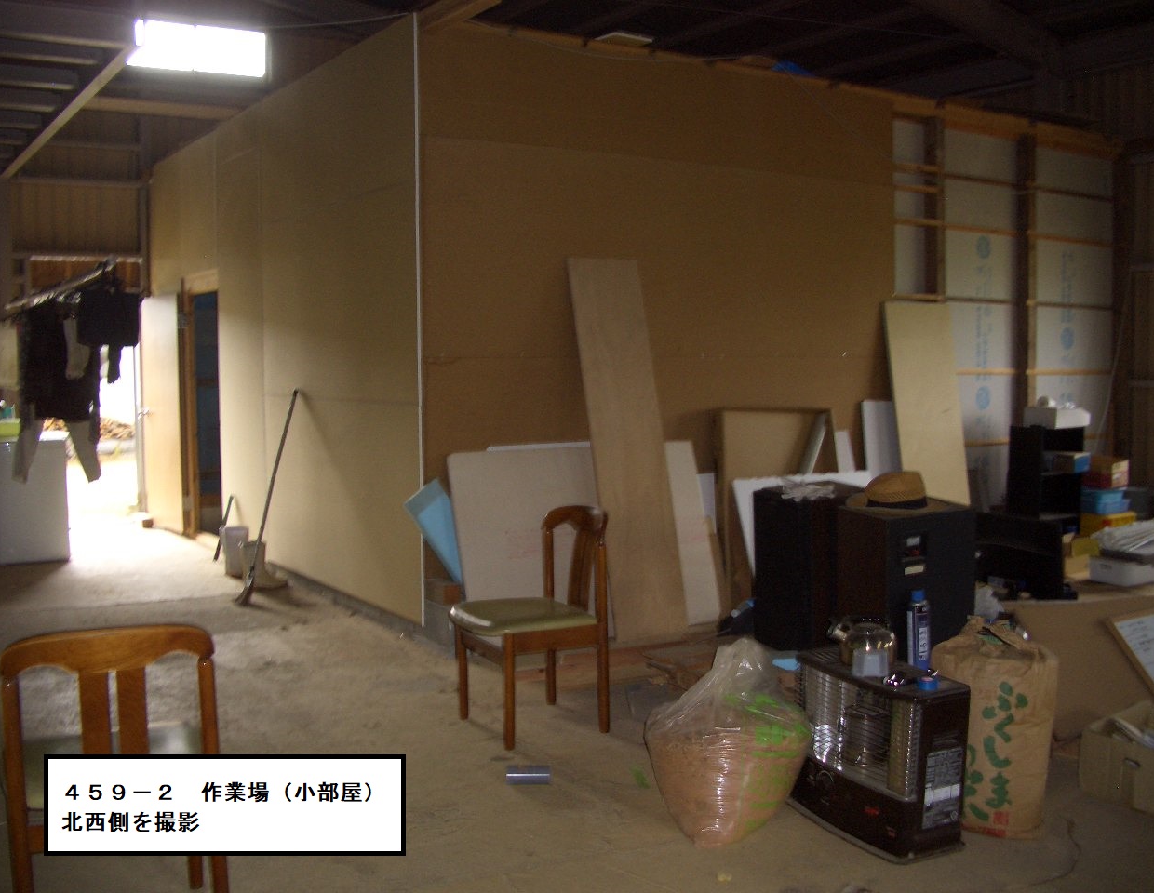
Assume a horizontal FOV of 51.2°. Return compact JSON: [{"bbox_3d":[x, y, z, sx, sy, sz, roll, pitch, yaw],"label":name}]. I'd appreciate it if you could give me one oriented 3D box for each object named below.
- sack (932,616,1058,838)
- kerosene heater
[{"bbox_3d":[1.242,0.815,3.651,0.210,0.607,0.340,-3,4,-34],"label":"sack"},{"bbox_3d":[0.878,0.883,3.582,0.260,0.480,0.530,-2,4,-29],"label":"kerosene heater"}]

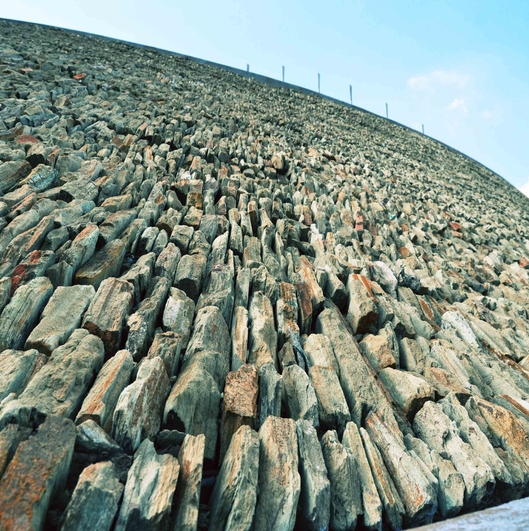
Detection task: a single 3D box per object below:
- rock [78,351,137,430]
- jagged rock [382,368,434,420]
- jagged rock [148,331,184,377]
[{"bbox_3d":[-0.697,0.547,2.677,0.132,0.126,0.420,17,15,-5],"label":"rock"},{"bbox_3d":[0.832,0.745,3.517,0.220,0.176,0.340,18,15,-1],"label":"jagged rock"},{"bbox_3d":[-0.506,0.449,3.086,0.138,0.124,0.280,17,15,-5],"label":"jagged rock"}]

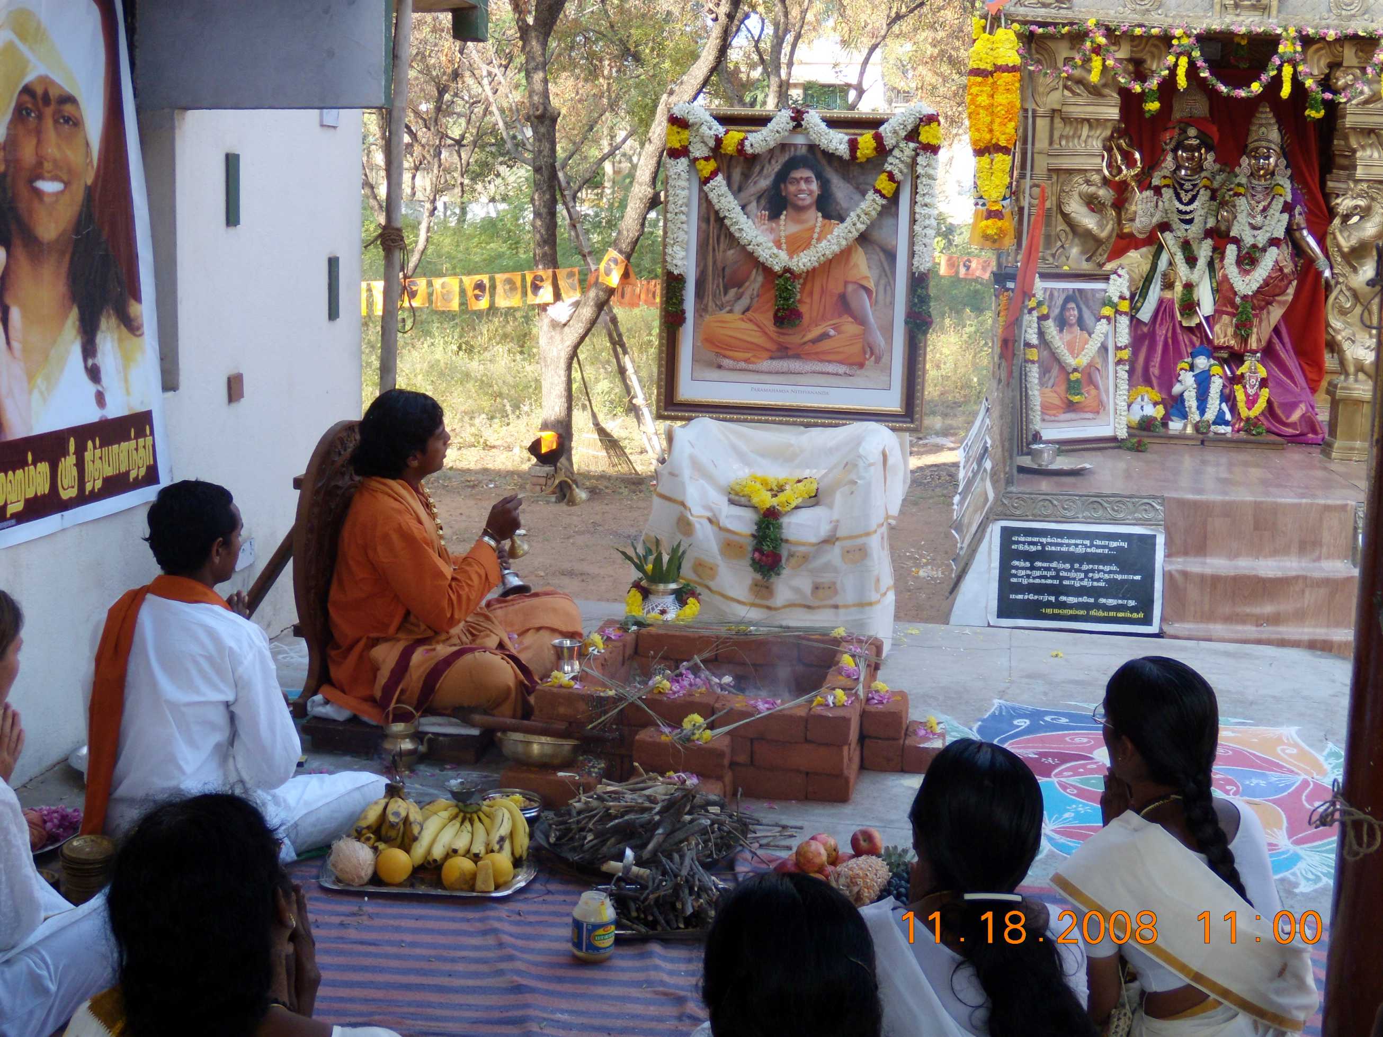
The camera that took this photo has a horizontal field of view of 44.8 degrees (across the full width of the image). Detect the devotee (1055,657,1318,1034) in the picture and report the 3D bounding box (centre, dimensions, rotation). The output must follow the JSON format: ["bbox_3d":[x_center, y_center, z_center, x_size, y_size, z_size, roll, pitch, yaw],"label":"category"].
[{"bbox_3d":[0.707,0.544,2.635,0.550,0.710,0.560,-4,12,-28],"label":"devotee"}]

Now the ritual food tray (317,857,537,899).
[{"bbox_3d":[-0.537,0.707,3.452,0.440,0.040,0.300,3,10,7],"label":"ritual food tray"}]

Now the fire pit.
[{"bbox_3d":[0.143,0.490,4.253,0.990,0.216,0.940,3,10,11],"label":"fire pit"}]

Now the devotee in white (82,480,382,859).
[{"bbox_3d":[-1.007,0.290,3.643,0.630,0.770,0.550,5,11,20],"label":"devotee in white"}]

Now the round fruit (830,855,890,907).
[{"bbox_3d":[0.328,0.707,3.286,0.115,0.110,0.130,1,10,0],"label":"round fruit"}]

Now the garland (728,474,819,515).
[{"bbox_3d":[0.261,-0.073,5.290,0.285,0.090,0.220,3,10,10],"label":"garland"}]

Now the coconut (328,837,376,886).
[{"bbox_3d":[-0.677,0.686,3.337,0.096,0.096,0.096,1,10,0],"label":"coconut"}]

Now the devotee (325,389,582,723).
[{"bbox_3d":[-0.647,0.065,4.434,0.650,0.820,0.670,3,10,9],"label":"devotee"}]

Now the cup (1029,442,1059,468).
[{"bbox_3d":[1.325,-0.237,6.302,0.112,0.083,0.112,1,10,0],"label":"cup"}]

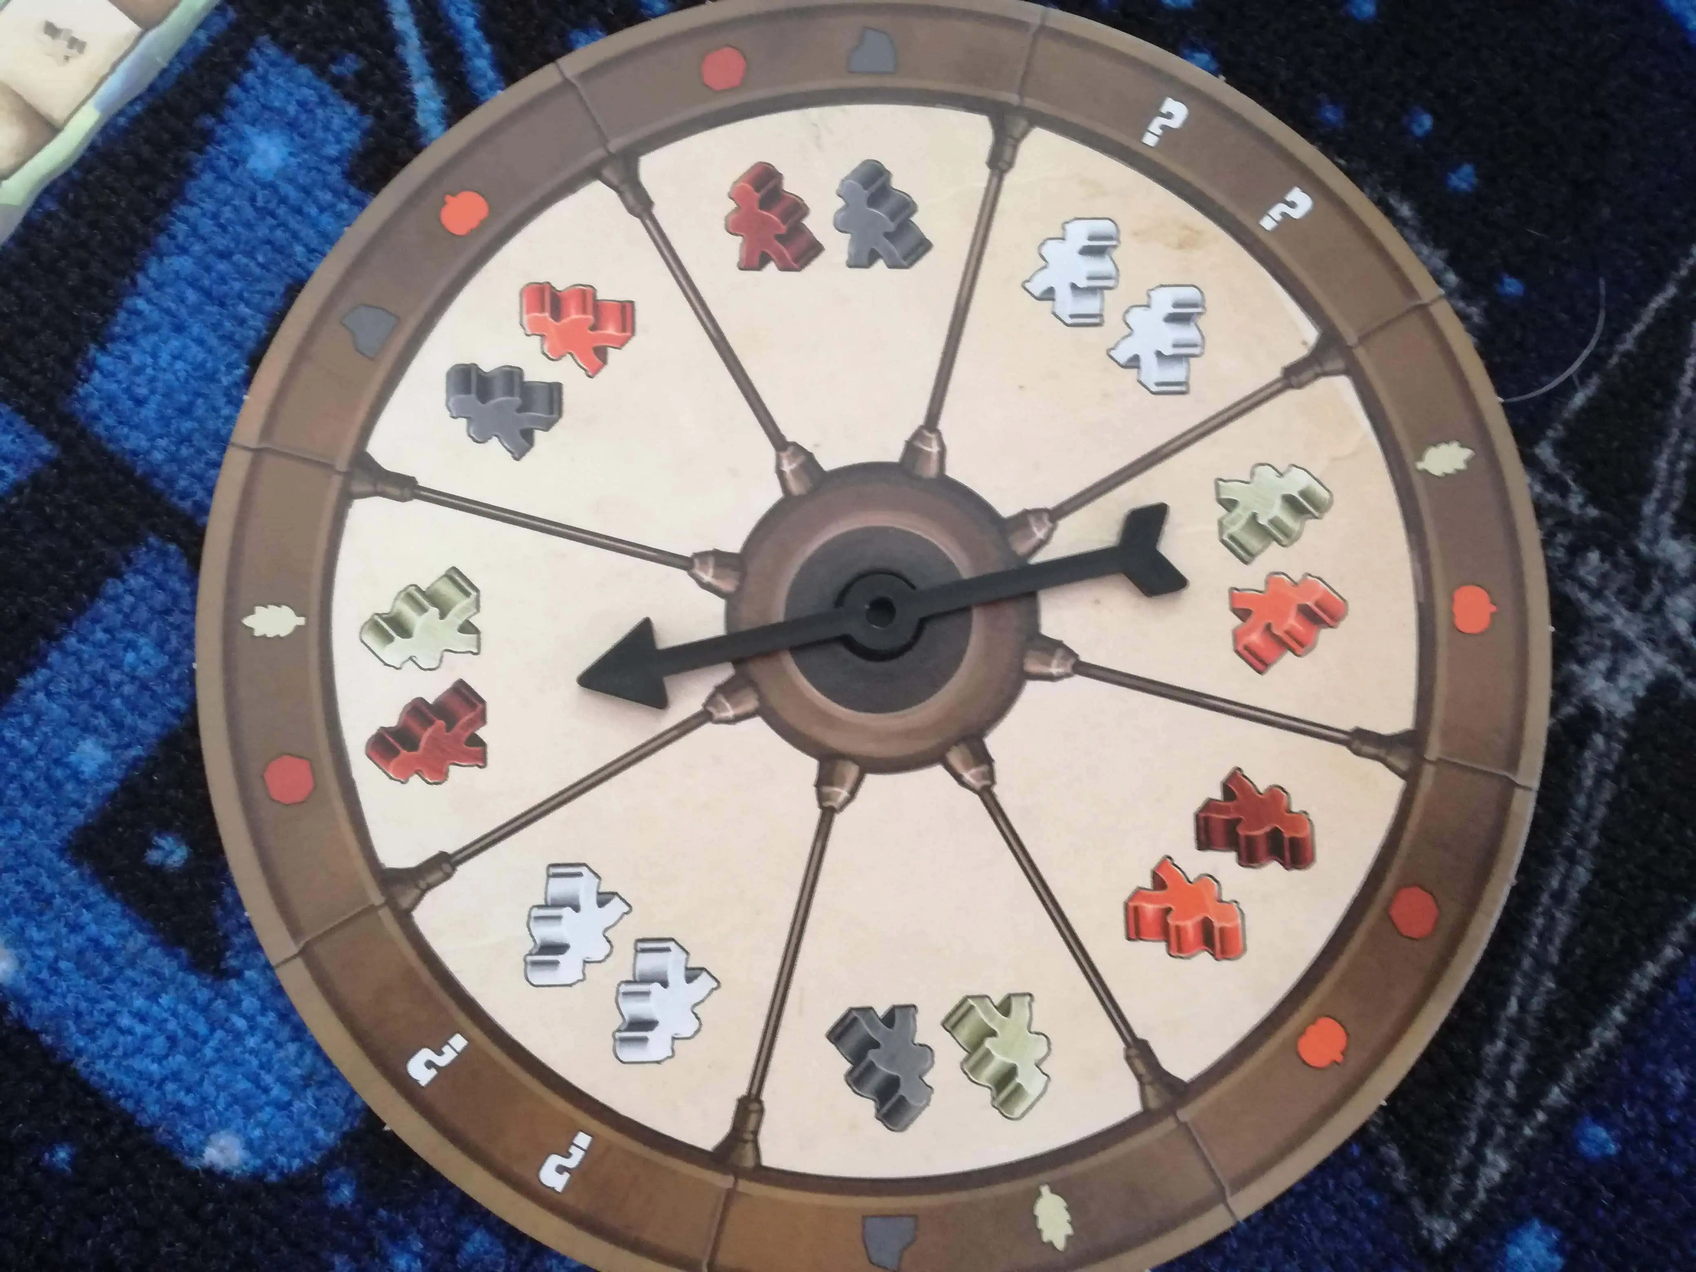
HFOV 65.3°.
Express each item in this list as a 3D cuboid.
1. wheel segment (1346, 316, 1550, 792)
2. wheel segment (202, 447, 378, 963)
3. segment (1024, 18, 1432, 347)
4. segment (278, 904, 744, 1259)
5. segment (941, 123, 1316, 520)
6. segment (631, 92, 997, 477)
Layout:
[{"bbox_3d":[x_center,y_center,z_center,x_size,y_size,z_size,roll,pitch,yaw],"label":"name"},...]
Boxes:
[{"bbox_3d":[0.098,-0.015,0.214,0.026,0.002,0.082,-7,83,-2],"label":"wheel segment"},{"bbox_3d":[-0.088,0.009,0.208,0.026,0.002,0.082,-8,83,-2],"label":"wheel segment"},{"bbox_3d":[0.063,-0.077,0.222,0.082,0.002,0.026,38,84,4],"label":"segment"},{"bbox_3d":[-0.052,0.071,0.201,0.082,0.002,0.026,37,84,4],"label":"segment"},{"bbox_3d":[0.039,-0.047,0.217,0.059,0.002,0.061,37,84,4],"label":"segment"},{"bbox_3d":[-0.002,-0.058,0.218,0.059,0.002,0.061,-7,83,-2],"label":"segment"}]

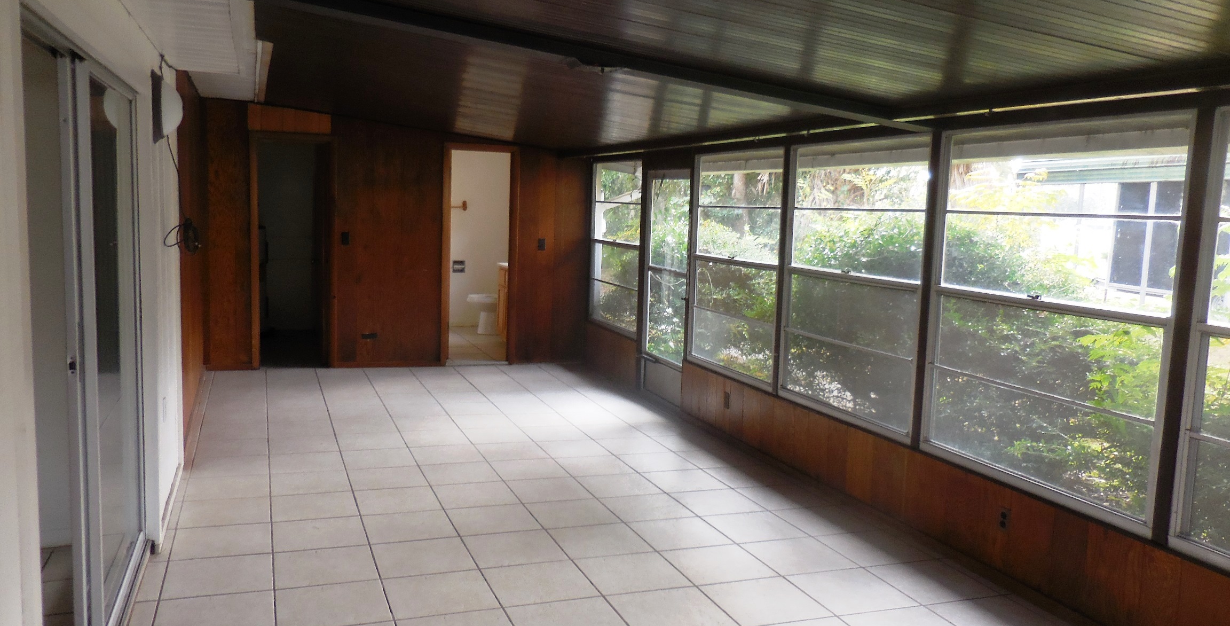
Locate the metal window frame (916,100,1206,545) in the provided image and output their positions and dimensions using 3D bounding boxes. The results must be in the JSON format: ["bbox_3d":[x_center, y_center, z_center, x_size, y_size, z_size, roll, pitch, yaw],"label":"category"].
[{"bbox_3d":[1.881,-0.030,3.958,0.079,1.584,1.289,0,7,-22],"label":"metal window frame"}]

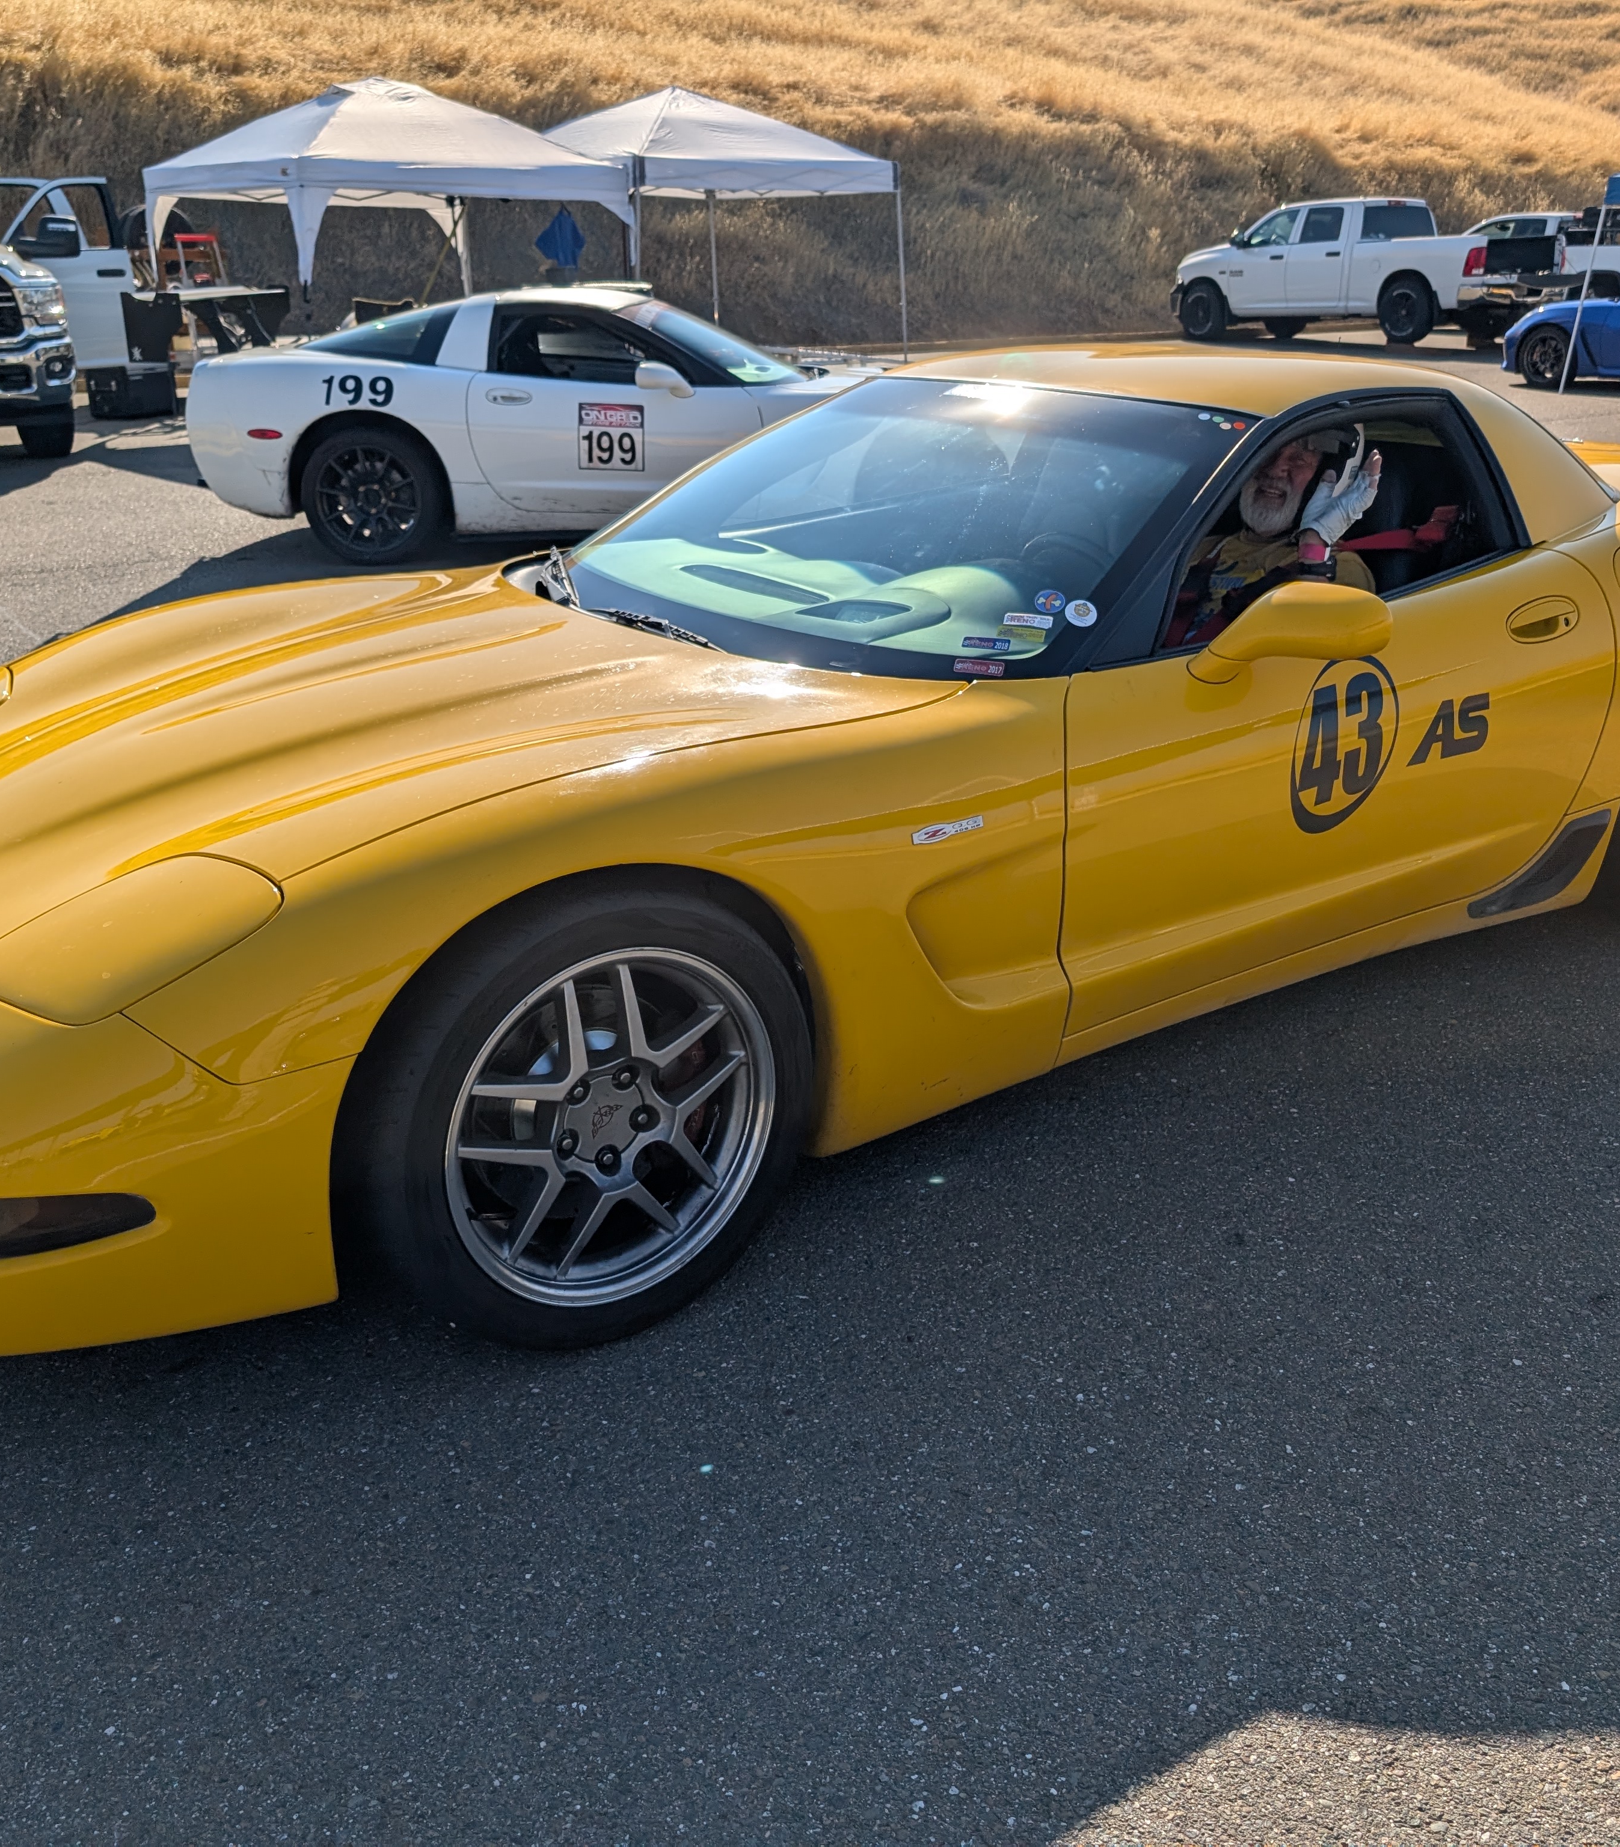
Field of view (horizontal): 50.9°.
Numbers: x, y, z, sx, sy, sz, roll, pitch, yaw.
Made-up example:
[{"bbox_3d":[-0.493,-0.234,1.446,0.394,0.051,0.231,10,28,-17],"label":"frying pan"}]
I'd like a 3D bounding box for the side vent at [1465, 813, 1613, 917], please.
[{"bbox_3d":[1.361,-0.111,3.194,0.380,0.150,0.060,-14,24,-34],"label":"side vent"}]

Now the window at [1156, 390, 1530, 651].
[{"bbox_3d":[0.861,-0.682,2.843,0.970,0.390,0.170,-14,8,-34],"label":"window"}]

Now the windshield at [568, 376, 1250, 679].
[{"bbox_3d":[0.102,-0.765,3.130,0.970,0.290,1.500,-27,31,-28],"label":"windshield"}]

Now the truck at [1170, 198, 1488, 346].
[{"bbox_3d":[8.050,-9.750,25.450,2.030,1.960,6.000,-13,24,-30],"label":"truck"}]

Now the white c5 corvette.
[{"bbox_3d":[-0.820,-2.668,8.848,4.560,1.200,1.870,-1,22,0],"label":"white c5 corvette"}]

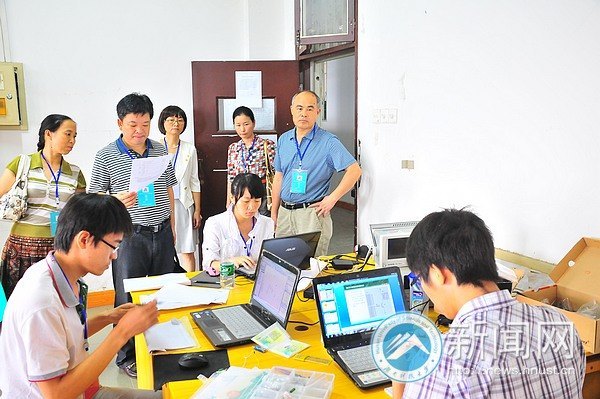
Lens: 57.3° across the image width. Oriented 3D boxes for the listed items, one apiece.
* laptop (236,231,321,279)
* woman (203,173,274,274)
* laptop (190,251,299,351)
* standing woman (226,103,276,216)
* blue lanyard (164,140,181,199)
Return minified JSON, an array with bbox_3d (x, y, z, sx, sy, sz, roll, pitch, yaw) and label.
[{"bbox_3d":[-0.121,0.280,2.849,0.350,0.245,0.317,-6,10,-34],"label":"laptop"},{"bbox_3d":[-0.287,0.476,3.139,0.470,1.267,0.700,-5,9,-30],"label":"woman"},{"bbox_3d":[-0.223,0.378,2.160,0.327,0.249,0.350,-4,9,-26],"label":"laptop"},{"bbox_3d":[-0.353,0.158,4.013,0.410,1.651,0.280,2,8,14],"label":"standing woman"},{"bbox_3d":[-0.870,-0.215,3.750,0.120,0.430,0.150,-2,9,-8],"label":"blue lanyard"}]

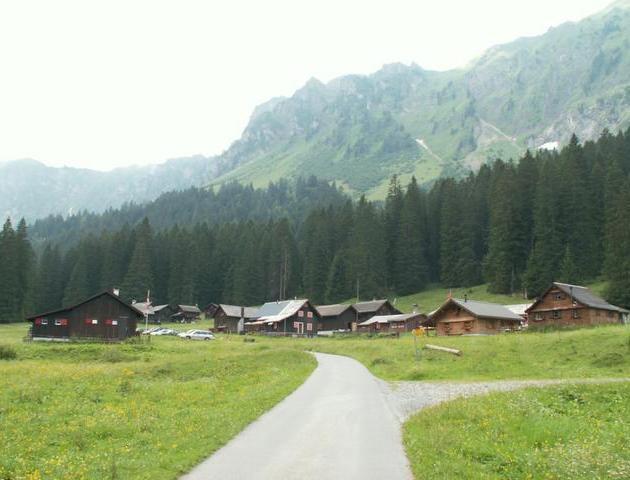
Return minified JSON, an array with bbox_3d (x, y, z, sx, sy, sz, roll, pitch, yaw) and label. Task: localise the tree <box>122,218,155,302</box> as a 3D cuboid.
[{"bbox_3d":[-52.193,6.366,191.840,8.500,26.050,8.500,3,-11,-15],"label":"tree"}]

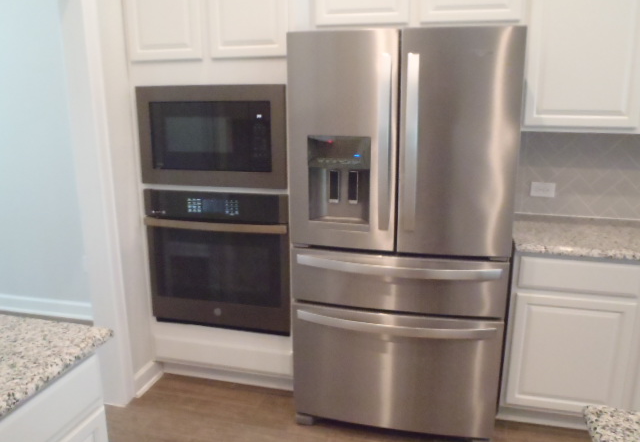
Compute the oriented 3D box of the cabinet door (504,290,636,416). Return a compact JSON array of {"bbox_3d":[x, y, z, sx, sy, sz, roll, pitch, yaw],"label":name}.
[{"bbox_3d":[1.106,0.599,2.302,0.473,0.549,0.025,3,13,14],"label":"cabinet door"}]

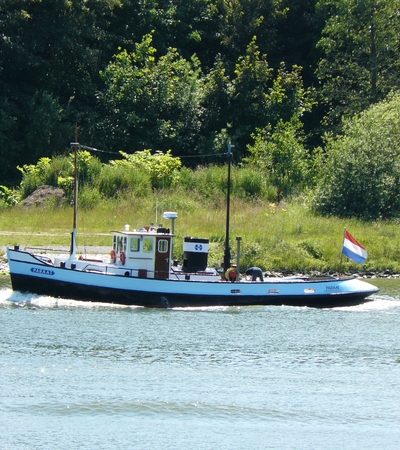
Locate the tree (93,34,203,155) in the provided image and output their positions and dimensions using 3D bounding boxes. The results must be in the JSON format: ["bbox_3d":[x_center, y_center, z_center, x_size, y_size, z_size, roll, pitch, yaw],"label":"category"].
[{"bbox_3d":[-3.170,-8.036,293.000,7.200,8.700,6.600,0,2,0],"label":"tree"}]

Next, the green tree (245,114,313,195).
[{"bbox_3d":[4.872,-4.313,284.000,4.200,5.100,4.000,0,2,0],"label":"green tree"}]

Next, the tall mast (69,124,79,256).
[{"bbox_3d":[-5.897,-1.515,213.300,0.330,6.200,0.330,-1,2,-17],"label":"tall mast"}]

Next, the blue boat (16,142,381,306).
[{"bbox_3d":[-0.352,-0.211,215.000,18.000,8.200,4.400,-1,2,-17],"label":"blue boat"}]

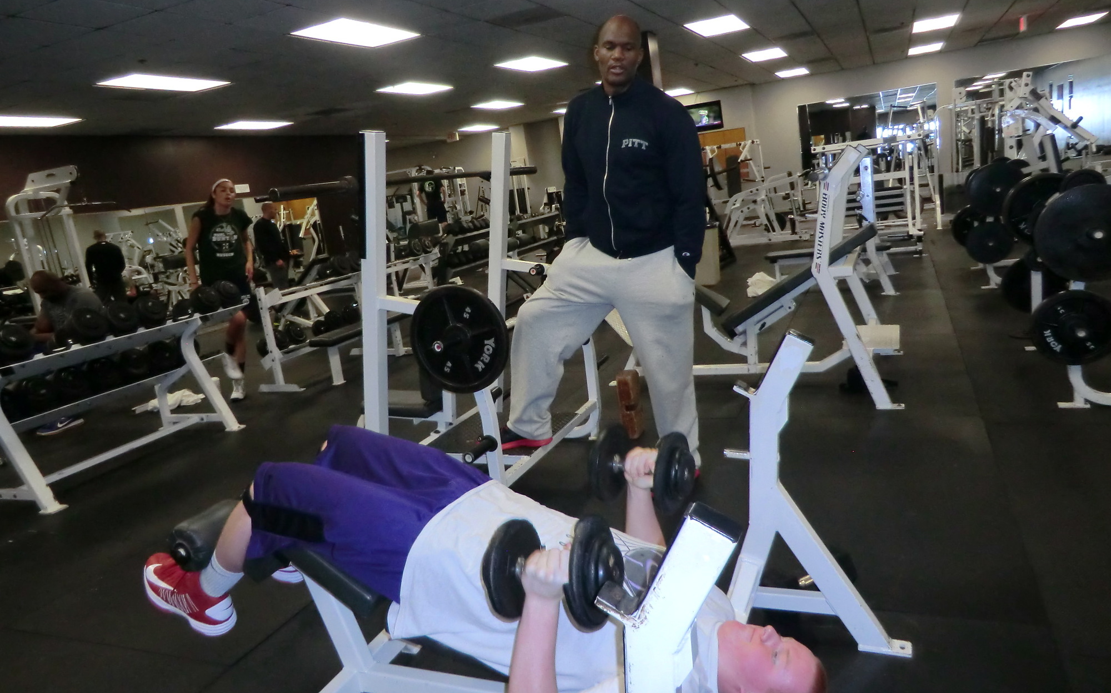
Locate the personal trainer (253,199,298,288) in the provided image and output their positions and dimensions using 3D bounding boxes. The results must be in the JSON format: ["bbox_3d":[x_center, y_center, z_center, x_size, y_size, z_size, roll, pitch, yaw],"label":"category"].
[{"bbox_3d":[-4.040,-1.298,11.311,0.580,1.640,0.500,-11,12,-13],"label":"personal trainer"}]

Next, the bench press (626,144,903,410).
[{"bbox_3d":[1.113,-0.434,4.640,1.763,1.340,1.209,-3,13,24],"label":"bench press"}]

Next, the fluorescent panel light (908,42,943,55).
[{"bbox_3d":[7.009,-5.642,14.550,0.600,0.060,1.200,-3,13,24],"label":"fluorescent panel light"}]

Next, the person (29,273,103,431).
[{"bbox_3d":[-3.976,-0.003,6.143,0.550,1.220,0.820,-2,13,27],"label":"person"}]

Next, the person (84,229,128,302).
[{"bbox_3d":[-7.066,-1.015,12.374,0.600,1.720,0.360,-13,13,-22],"label":"person"}]

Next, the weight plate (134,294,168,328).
[{"bbox_3d":[-2.665,-0.247,4.831,0.360,0.190,0.190,10,18,21],"label":"weight plate"}]

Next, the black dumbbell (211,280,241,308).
[{"bbox_3d":[-2.385,-0.381,5.585,0.080,0.190,0.190,-3,13,24],"label":"black dumbbell"}]

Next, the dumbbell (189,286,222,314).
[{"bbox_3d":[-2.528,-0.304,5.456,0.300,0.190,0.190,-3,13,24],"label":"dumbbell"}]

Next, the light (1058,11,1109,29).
[{"bbox_3d":[9.273,-5.769,13.578,0.600,0.080,1.200,-3,13,24],"label":"light"}]

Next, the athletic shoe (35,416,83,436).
[{"bbox_3d":[-3.943,0.599,6.112,0.305,0.115,0.110,-18,15,-41],"label":"athletic shoe"}]

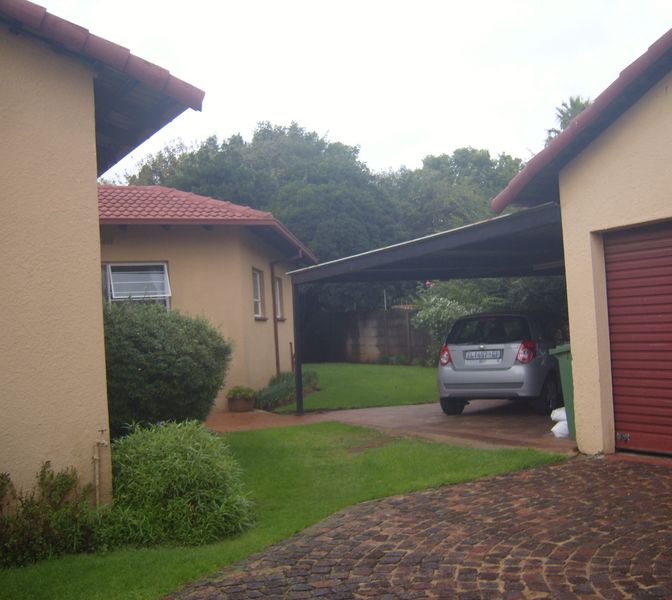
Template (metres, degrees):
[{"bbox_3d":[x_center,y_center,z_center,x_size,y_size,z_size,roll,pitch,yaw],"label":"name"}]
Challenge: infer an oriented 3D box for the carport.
[{"bbox_3d":[3.369,0.304,12.979,6.200,2.700,6.050,-2,-2,-33],"label":"carport"}]

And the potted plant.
[{"bbox_3d":[-1.669,1.719,14.430,0.520,0.500,0.520,-3,-1,0],"label":"potted plant"}]

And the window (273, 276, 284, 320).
[{"bbox_3d":[-1.414,-0.035,20.258,0.160,1.050,1.400,-3,-1,3],"label":"window"}]

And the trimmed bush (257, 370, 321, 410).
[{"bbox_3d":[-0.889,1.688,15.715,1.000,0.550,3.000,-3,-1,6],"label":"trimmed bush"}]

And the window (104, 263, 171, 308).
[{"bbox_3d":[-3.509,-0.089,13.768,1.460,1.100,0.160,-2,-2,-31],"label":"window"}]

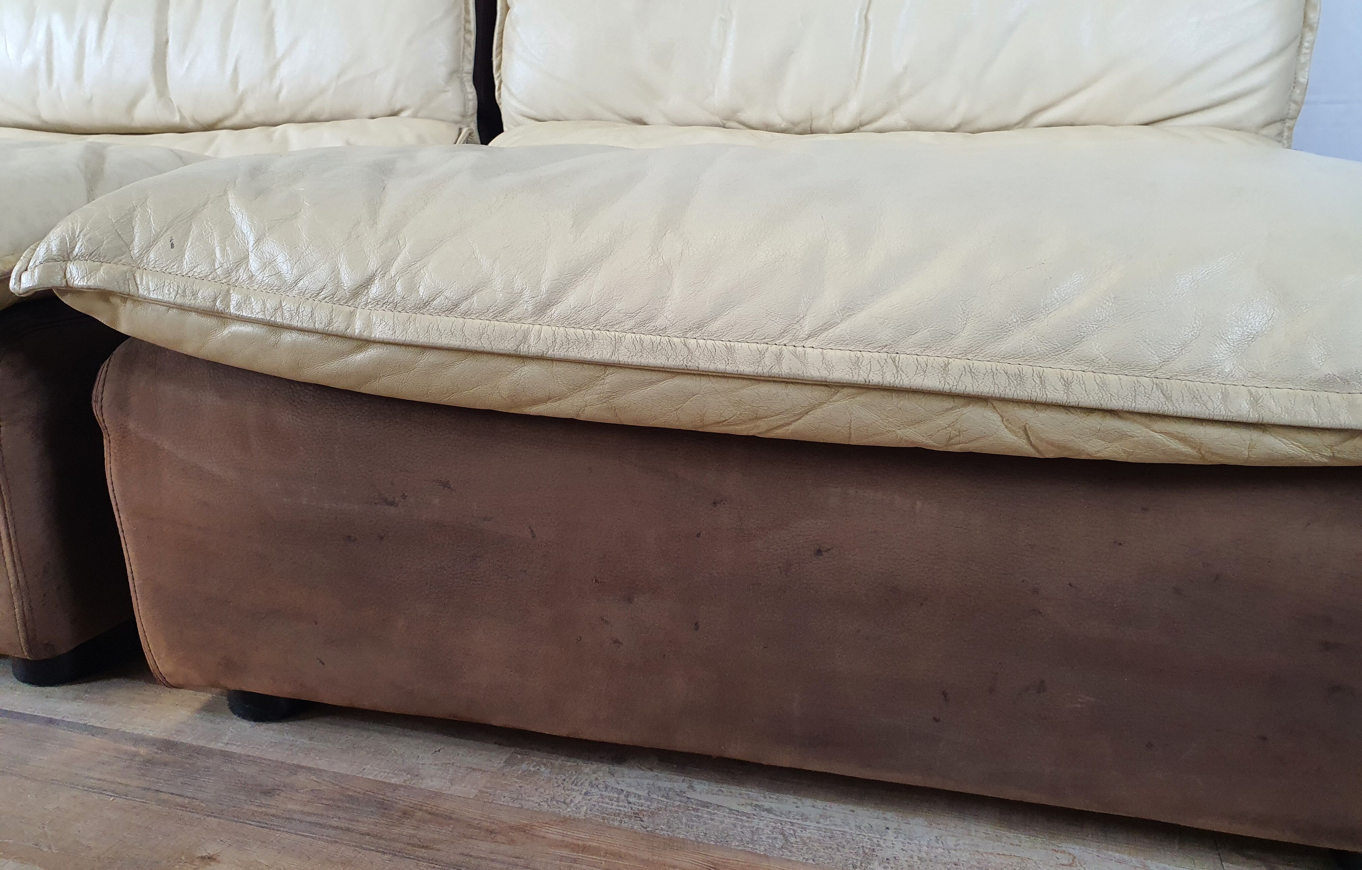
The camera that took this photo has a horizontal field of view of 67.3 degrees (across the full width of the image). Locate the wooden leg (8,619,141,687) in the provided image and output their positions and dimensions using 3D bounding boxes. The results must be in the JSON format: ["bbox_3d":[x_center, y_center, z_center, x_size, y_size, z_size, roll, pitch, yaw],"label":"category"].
[{"bbox_3d":[-0.499,0.166,0.819,0.064,0.042,0.064,4,21,11],"label":"wooden leg"}]

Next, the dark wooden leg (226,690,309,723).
[{"bbox_3d":[-0.309,0.181,0.775,0.064,0.042,0.064,4,21,11],"label":"dark wooden leg"}]

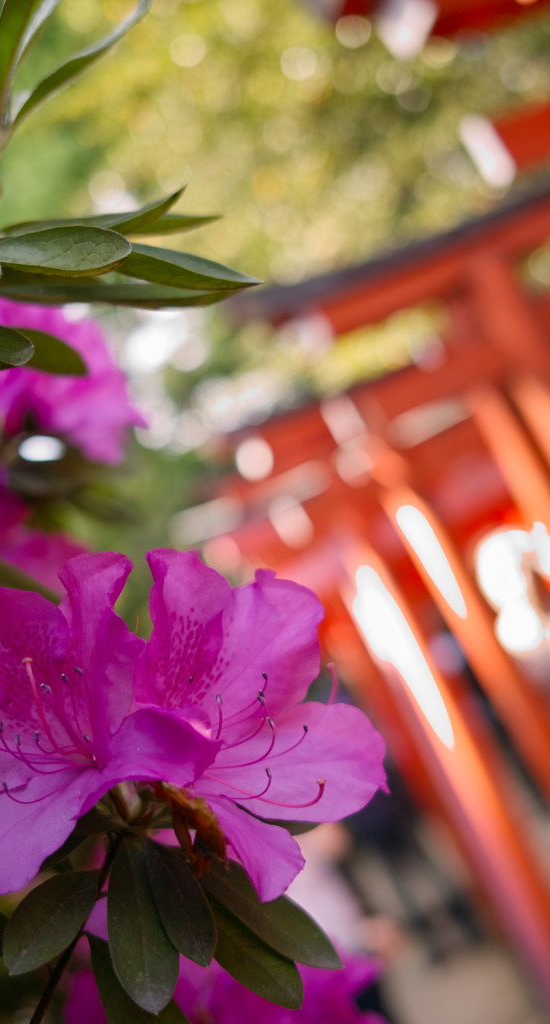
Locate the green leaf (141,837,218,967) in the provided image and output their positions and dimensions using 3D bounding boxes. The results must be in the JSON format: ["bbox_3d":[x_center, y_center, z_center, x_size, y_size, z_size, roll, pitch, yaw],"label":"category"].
[{"bbox_3d":[-0.031,0.121,0.364,0.019,0.046,0.007,-27,-21,-17],"label":"green leaf"}]

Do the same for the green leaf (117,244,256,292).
[{"bbox_3d":[-0.045,-0.077,0.367,0.083,0.010,0.020,10,13,10],"label":"green leaf"}]

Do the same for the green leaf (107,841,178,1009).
[{"bbox_3d":[-0.041,0.126,0.358,0.021,0.054,0.007,-13,-25,2],"label":"green leaf"}]

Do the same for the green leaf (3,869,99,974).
[{"bbox_3d":[-0.070,0.131,0.373,0.043,0.020,0.007,-48,-20,-19],"label":"green leaf"}]

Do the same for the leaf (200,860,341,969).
[{"bbox_3d":[-0.004,0.126,0.374,0.020,0.063,0.007,-53,-12,-17],"label":"leaf"}]

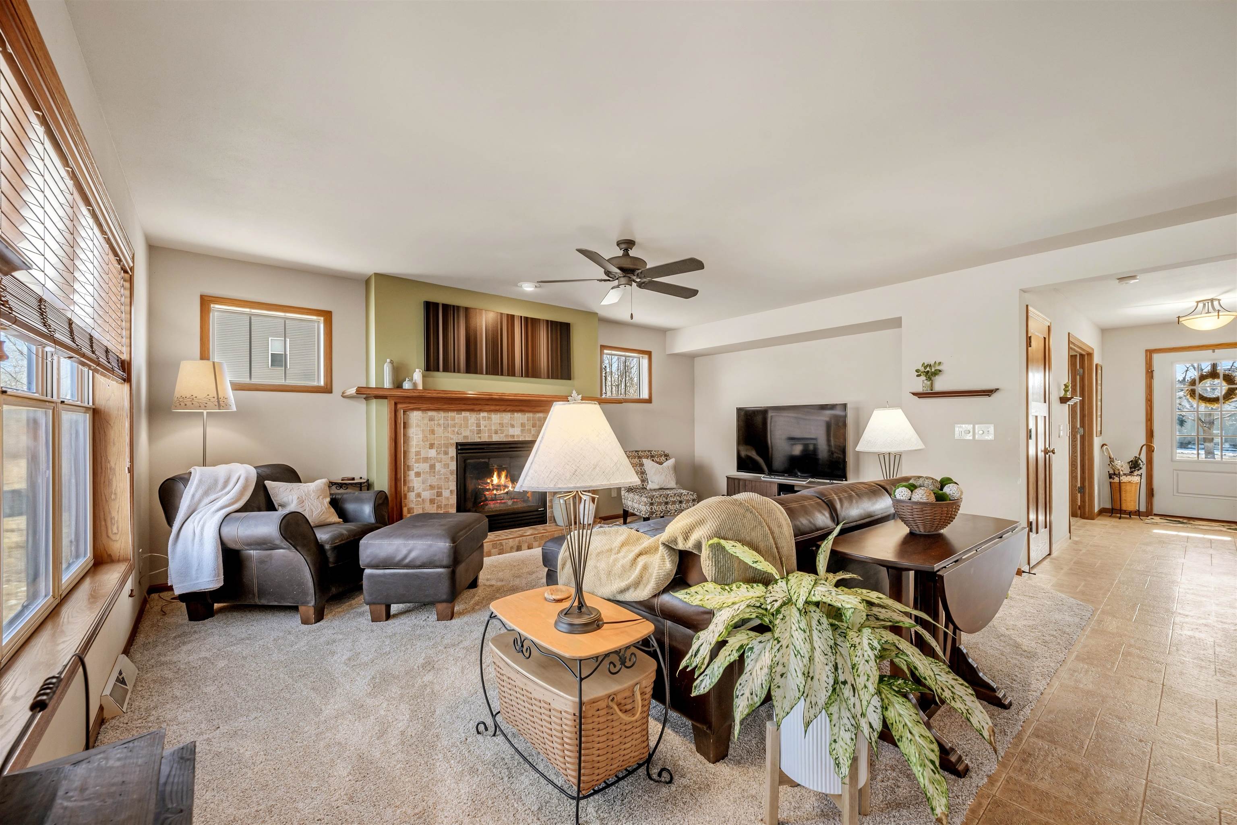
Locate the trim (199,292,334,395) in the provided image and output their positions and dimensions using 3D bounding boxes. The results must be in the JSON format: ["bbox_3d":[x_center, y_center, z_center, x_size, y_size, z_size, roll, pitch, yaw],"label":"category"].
[{"bbox_3d":[-2.688,-0.507,3.723,0.830,0.690,0.080,0,-1,-40],"label":"trim"}]

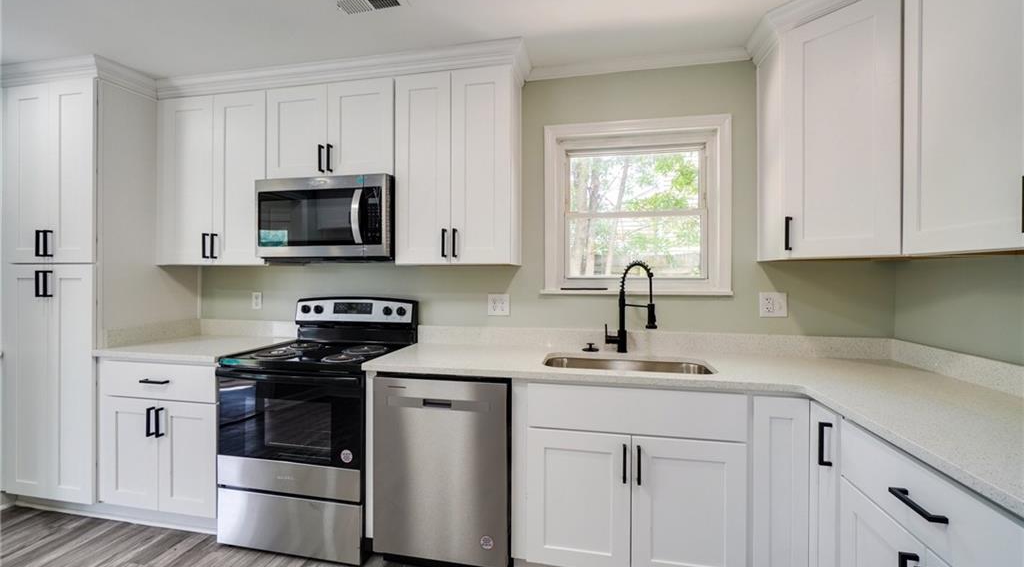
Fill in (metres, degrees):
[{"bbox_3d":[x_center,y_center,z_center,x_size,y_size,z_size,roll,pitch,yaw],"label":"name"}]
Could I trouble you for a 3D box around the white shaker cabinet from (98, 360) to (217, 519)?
[{"bbox_3d":[-1.725,0.773,2.447,0.731,0.750,0.621,0,1,12],"label":"white shaker cabinet"}]

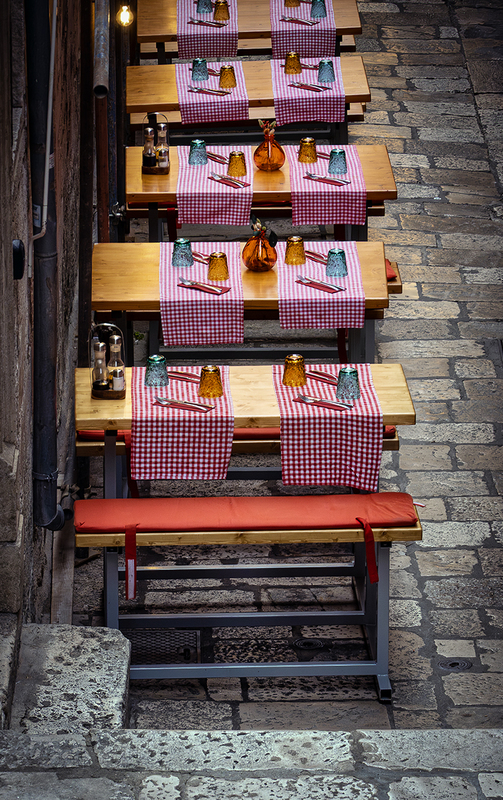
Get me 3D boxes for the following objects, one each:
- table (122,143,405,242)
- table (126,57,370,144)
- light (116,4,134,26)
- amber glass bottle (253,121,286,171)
[{"bbox_3d":[0.033,-0.590,13.264,1.160,0.916,0.696,-1,21,-2],"label":"table"},{"bbox_3d":[-0.023,-1.119,14.657,1.160,0.916,0.708,-1,21,-2],"label":"table"},{"bbox_3d":[-0.414,-1.256,9.800,0.057,0.073,0.057,0,21,0],"label":"light"},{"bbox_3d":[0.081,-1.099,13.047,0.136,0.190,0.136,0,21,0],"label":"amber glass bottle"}]

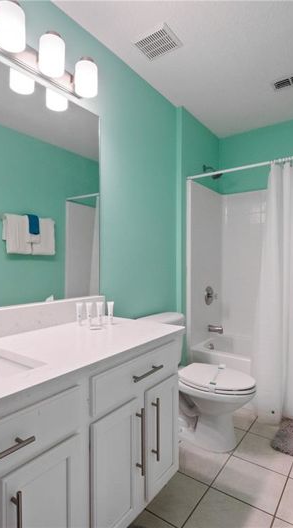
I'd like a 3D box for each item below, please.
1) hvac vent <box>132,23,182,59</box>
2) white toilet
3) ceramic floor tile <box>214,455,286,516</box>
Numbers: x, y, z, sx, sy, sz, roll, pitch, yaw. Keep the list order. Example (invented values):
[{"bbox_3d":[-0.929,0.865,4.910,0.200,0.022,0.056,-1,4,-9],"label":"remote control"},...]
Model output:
[{"bbox_3d":[0.069,-1.357,1.757,0.240,0.022,0.198,0,0,36],"label":"hvac vent"},{"bbox_3d":[0.344,0.762,1.922,0.788,0.745,0.460,0,0,36],"label":"white toilet"},{"bbox_3d":[0.535,1.140,1.482,0.300,0.010,0.300,0,0,36],"label":"ceramic floor tile"}]

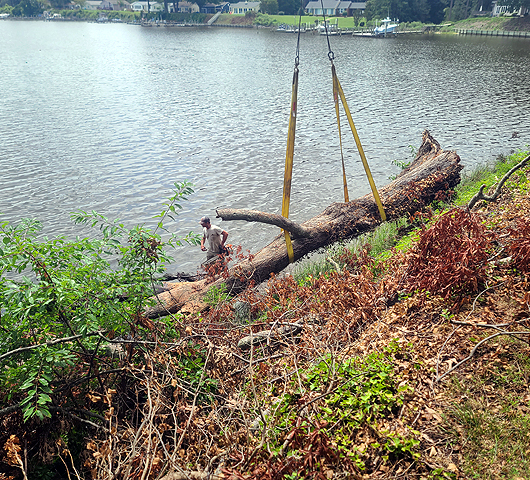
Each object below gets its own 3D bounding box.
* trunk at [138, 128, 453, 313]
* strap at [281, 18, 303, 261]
[{"bbox_3d":[1.489,-0.686,11.157,9.405,1.550,1.550,-24,35,-30],"label":"trunk"},{"bbox_3d":[0.530,-1.813,9.563,0.220,4.900,0.600,-18,33,-33],"label":"strap"}]

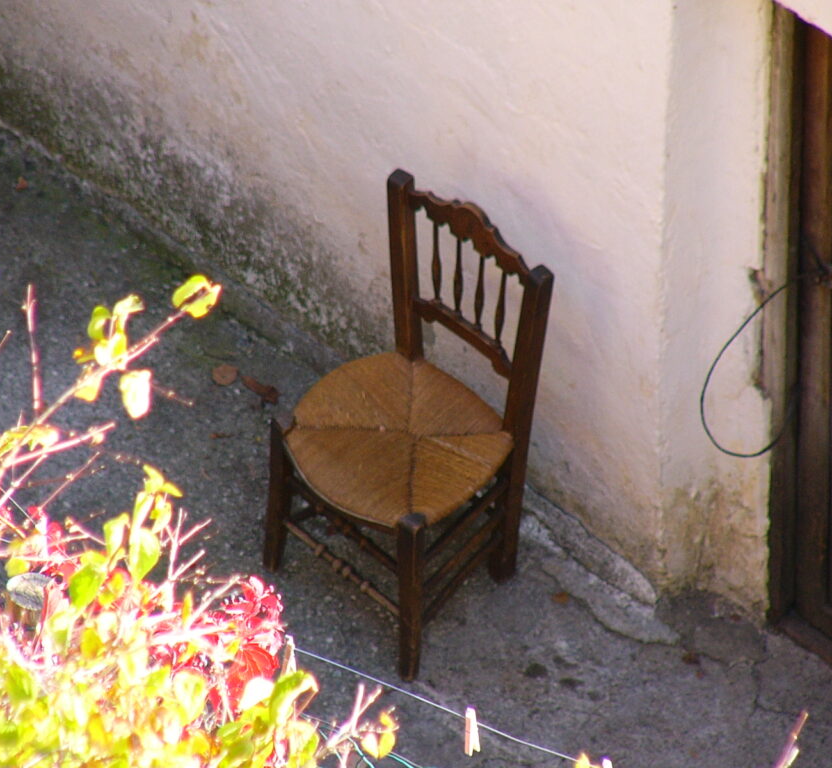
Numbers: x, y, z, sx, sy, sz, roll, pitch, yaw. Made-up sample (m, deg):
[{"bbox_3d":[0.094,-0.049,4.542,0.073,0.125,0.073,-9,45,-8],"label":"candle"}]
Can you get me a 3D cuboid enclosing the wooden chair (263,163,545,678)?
[{"bbox_3d":[-0.030,0.083,19.972,0.399,0.884,0.432,-34,54,-30],"label":"wooden chair"}]

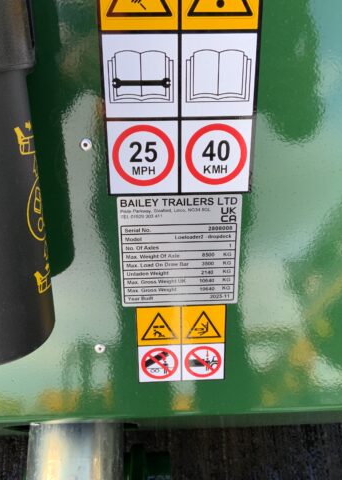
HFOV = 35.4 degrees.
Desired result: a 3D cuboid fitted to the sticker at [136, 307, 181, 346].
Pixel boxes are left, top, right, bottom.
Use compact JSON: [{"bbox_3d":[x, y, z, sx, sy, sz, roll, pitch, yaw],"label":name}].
[{"bbox_3d":[-0.011,0.088,0.539,0.044,0.045,0.002,-1,23,-2],"label":"sticker"}]

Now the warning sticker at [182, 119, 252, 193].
[{"bbox_3d":[0.040,-0.074,0.473,0.063,0.067,0.002,-1,23,-2],"label":"warning sticker"}]

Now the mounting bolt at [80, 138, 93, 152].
[{"bbox_3d":[-0.073,-0.082,0.464,0.009,0.009,0.003,-1,23,-2],"label":"mounting bolt"}]

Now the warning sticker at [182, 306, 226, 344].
[{"bbox_3d":[0.033,0.087,0.541,0.044,0.045,0.002,-1,23,-2],"label":"warning sticker"}]

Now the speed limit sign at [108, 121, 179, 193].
[{"bbox_3d":[-0.024,-0.072,0.471,0.063,0.067,0.002,-1,23,-2],"label":"speed limit sign"}]

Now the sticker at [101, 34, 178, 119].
[{"bbox_3d":[-0.024,-0.135,0.444,0.063,0.069,0.002,-1,23,-2],"label":"sticker"}]

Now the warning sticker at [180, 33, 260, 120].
[{"bbox_3d":[0.039,-0.136,0.446,0.064,0.069,0.002,-1,23,-2],"label":"warning sticker"}]

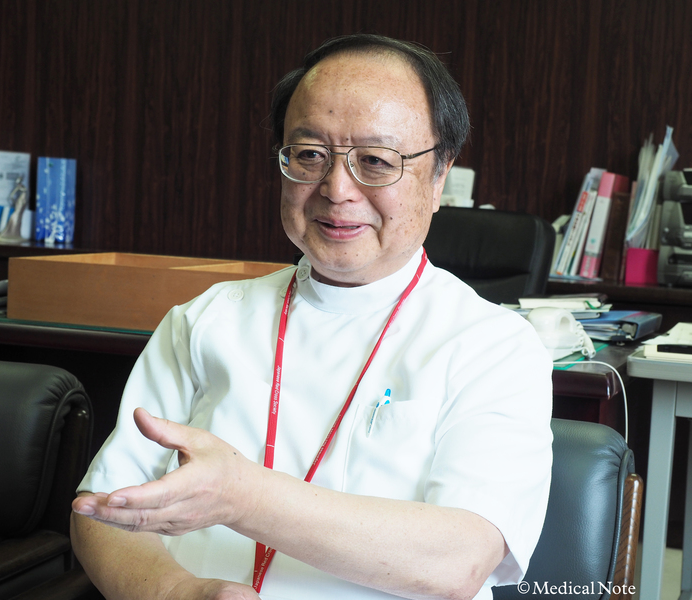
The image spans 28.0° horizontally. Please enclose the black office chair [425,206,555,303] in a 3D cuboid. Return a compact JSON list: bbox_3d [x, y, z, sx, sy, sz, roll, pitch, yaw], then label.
[{"bbox_3d":[0.170,0.295,3.250,0.640,1.040,0.660,4,4,22],"label":"black office chair"}]

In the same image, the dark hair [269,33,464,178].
[{"bbox_3d":[0.028,-0.189,1.435,0.185,0.175,0.195,5,11,21],"label":"dark hair"}]

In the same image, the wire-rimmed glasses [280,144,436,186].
[{"bbox_3d":[0.021,-0.141,1.371,0.140,0.045,0.140,5,13,22],"label":"wire-rimmed glasses"}]

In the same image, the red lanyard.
[{"bbox_3d":[-0.017,0.122,1.372,0.150,0.360,0.225,5,4,27],"label":"red lanyard"}]

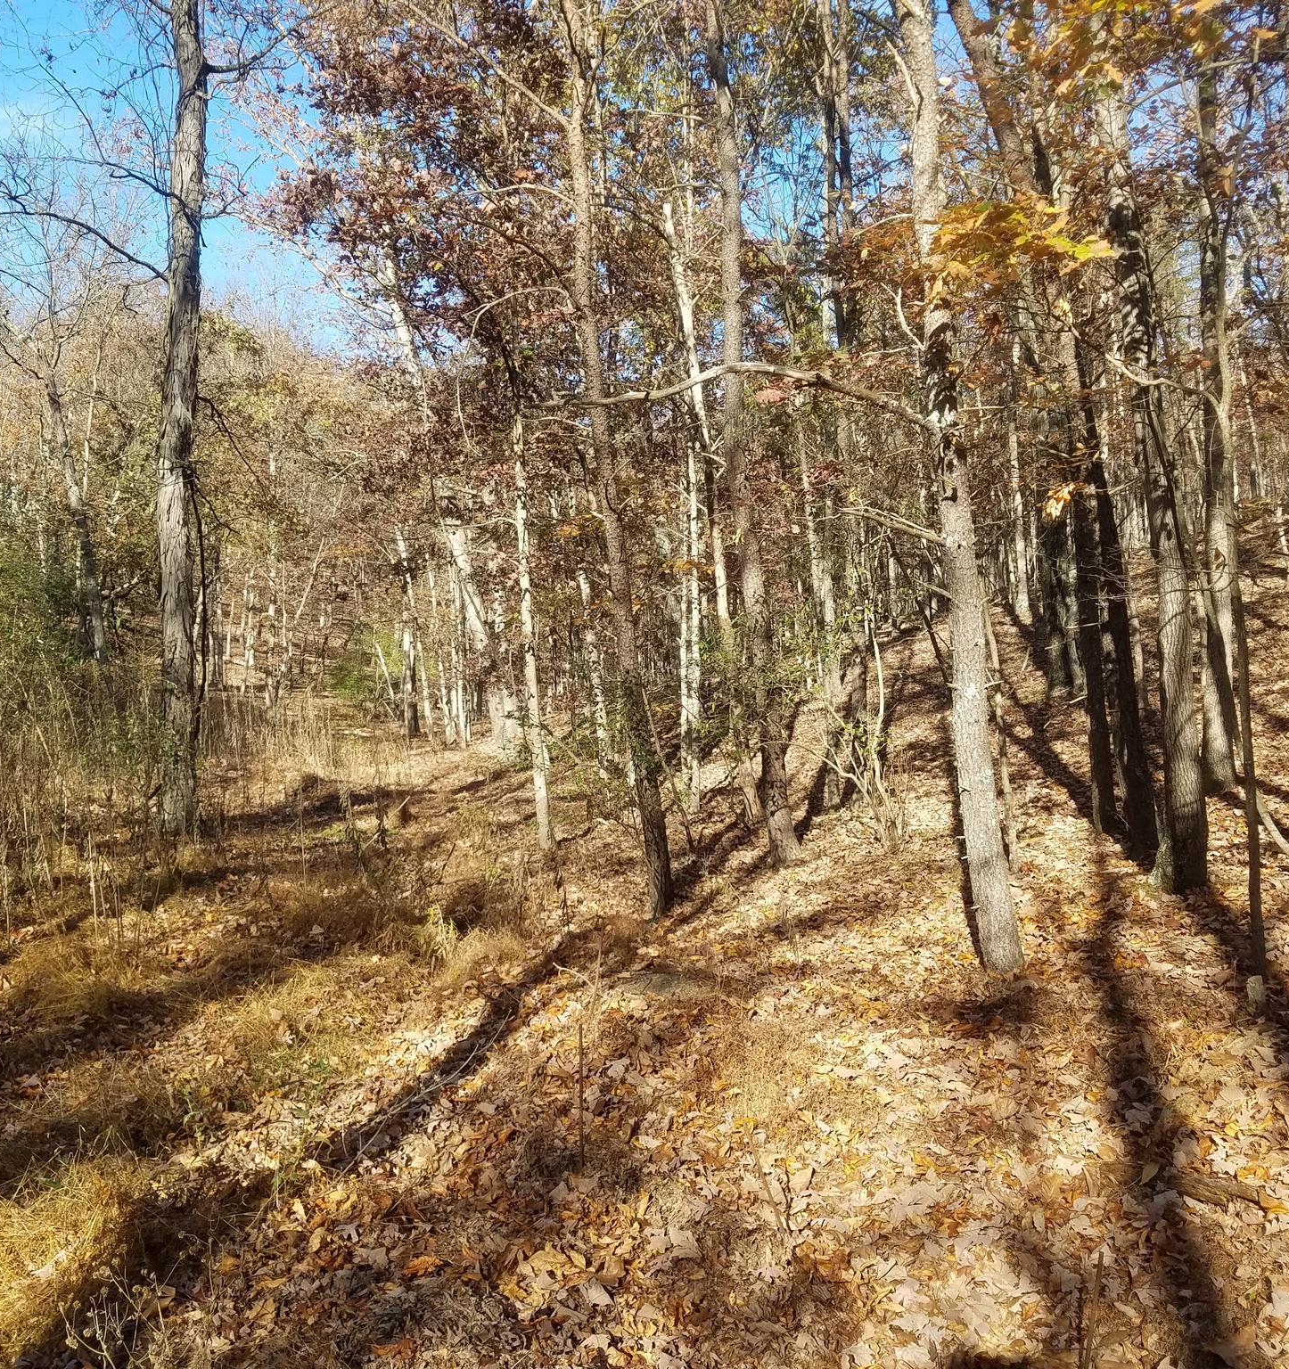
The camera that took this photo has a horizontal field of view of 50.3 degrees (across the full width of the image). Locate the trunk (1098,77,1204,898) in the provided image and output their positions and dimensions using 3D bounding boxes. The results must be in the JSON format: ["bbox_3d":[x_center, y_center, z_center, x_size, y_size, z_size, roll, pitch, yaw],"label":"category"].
[{"bbox_3d":[3.333,-1.320,9.000,0.310,5.362,0.270,-5,0,0],"label":"trunk"}]

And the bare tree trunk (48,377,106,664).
[{"bbox_3d":[-11.135,-3.300,27.000,0.280,5.799,0.260,-9,0,0],"label":"bare tree trunk"}]

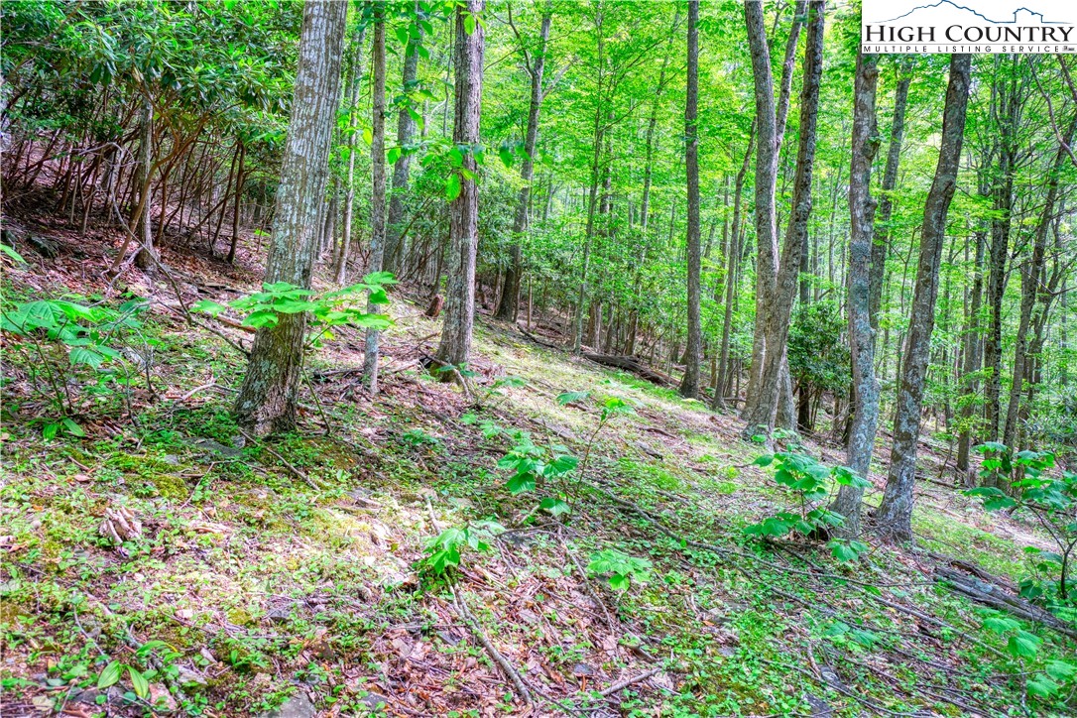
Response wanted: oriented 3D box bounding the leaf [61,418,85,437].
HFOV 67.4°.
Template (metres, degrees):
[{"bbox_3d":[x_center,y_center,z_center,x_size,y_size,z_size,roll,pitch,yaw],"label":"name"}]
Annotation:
[{"bbox_3d":[-2.388,0.348,4.150,0.055,0.025,0.150,-3,35,-49],"label":"leaf"}]

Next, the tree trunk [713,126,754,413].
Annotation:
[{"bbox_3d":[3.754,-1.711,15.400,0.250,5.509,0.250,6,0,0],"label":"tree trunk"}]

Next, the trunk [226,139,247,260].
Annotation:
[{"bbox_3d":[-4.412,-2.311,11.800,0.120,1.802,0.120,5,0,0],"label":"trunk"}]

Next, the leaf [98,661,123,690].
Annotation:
[{"bbox_3d":[-1.202,0.887,2.270,0.038,0.015,0.095,4,41,32],"label":"leaf"}]

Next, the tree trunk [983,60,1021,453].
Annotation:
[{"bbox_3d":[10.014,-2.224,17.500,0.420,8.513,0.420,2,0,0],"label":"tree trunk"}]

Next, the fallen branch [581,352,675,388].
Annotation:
[{"bbox_3d":[1.815,0.230,16.550,1.876,0.260,0.300,14,5,15],"label":"fallen branch"}]

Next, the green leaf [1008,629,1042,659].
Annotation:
[{"bbox_3d":[2.463,1.461,4.100,0.140,0.030,0.140,0,29,-14],"label":"green leaf"}]

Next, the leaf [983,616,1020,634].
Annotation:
[{"bbox_3d":[2.893,1.659,5.050,0.220,0.070,0.190,22,7,35],"label":"leaf"}]

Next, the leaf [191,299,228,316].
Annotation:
[{"bbox_3d":[-1.872,-0.292,4.600,0.150,0.035,0.160,4,21,39],"label":"leaf"}]

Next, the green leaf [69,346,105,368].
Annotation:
[{"bbox_3d":[-2.397,-0.014,4.300,0.170,0.035,0.150,0,33,-17],"label":"green leaf"}]

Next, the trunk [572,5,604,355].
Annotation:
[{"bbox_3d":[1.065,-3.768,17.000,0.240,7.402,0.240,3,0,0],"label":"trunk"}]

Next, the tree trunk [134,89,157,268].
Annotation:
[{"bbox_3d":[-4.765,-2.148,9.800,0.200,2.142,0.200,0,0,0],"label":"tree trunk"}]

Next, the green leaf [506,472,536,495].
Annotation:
[{"bbox_3d":[-0.096,0.692,4.500,0.150,0.035,0.150,2,34,13],"label":"green leaf"}]

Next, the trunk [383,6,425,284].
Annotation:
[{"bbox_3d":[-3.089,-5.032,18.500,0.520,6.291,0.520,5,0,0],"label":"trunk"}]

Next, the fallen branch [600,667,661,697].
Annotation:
[{"bbox_3d":[0.346,1.180,2.960,0.020,0.020,0.400,5,0,41],"label":"fallen branch"}]

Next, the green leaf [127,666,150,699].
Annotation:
[{"bbox_3d":[-1.120,0.905,2.260,0.035,0.015,0.105,-2,38,-40],"label":"green leaf"}]

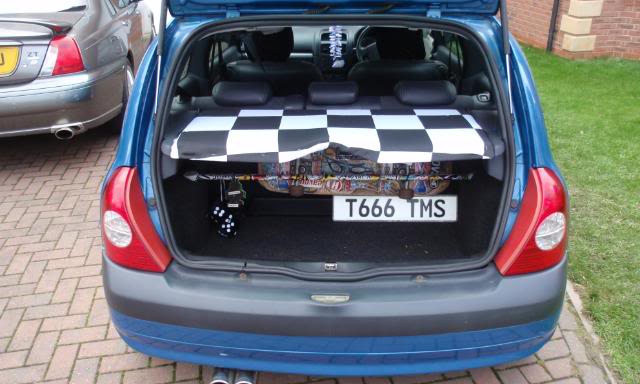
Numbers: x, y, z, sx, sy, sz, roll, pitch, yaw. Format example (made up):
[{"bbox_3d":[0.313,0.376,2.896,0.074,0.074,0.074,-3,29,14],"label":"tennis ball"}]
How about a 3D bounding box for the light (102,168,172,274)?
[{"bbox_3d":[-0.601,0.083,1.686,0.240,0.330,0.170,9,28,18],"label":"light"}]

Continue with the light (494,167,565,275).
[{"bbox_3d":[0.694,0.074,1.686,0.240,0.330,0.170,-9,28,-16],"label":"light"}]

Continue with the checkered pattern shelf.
[{"bbox_3d":[0.044,-0.232,1.984,1.120,0.060,0.480,0,26,1],"label":"checkered pattern shelf"}]

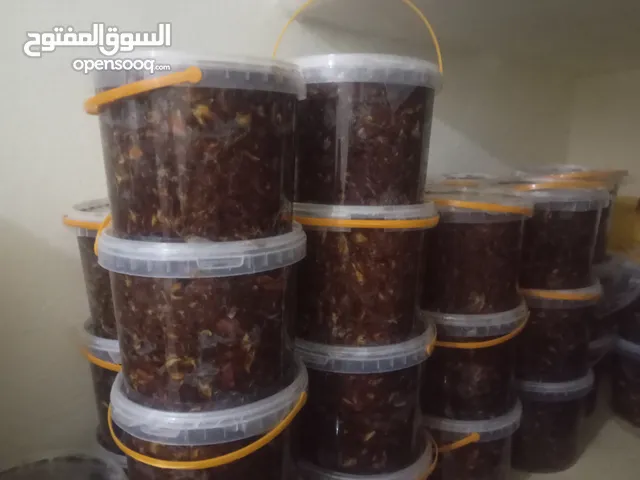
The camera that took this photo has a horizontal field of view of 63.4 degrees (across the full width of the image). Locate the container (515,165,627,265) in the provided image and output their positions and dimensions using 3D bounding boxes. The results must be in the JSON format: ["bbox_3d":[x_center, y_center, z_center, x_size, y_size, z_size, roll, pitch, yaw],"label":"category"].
[{"bbox_3d":[0.553,-0.052,1.166,0.225,0.174,0.225,0,9,0],"label":"container"}]

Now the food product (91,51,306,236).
[{"bbox_3d":[-0.127,-0.097,0.580,0.228,0.175,0.228,0,9,0],"label":"food product"}]

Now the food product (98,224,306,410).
[{"bbox_3d":[-0.128,0.069,0.596,0.226,0.174,0.226,0,9,0],"label":"food product"}]

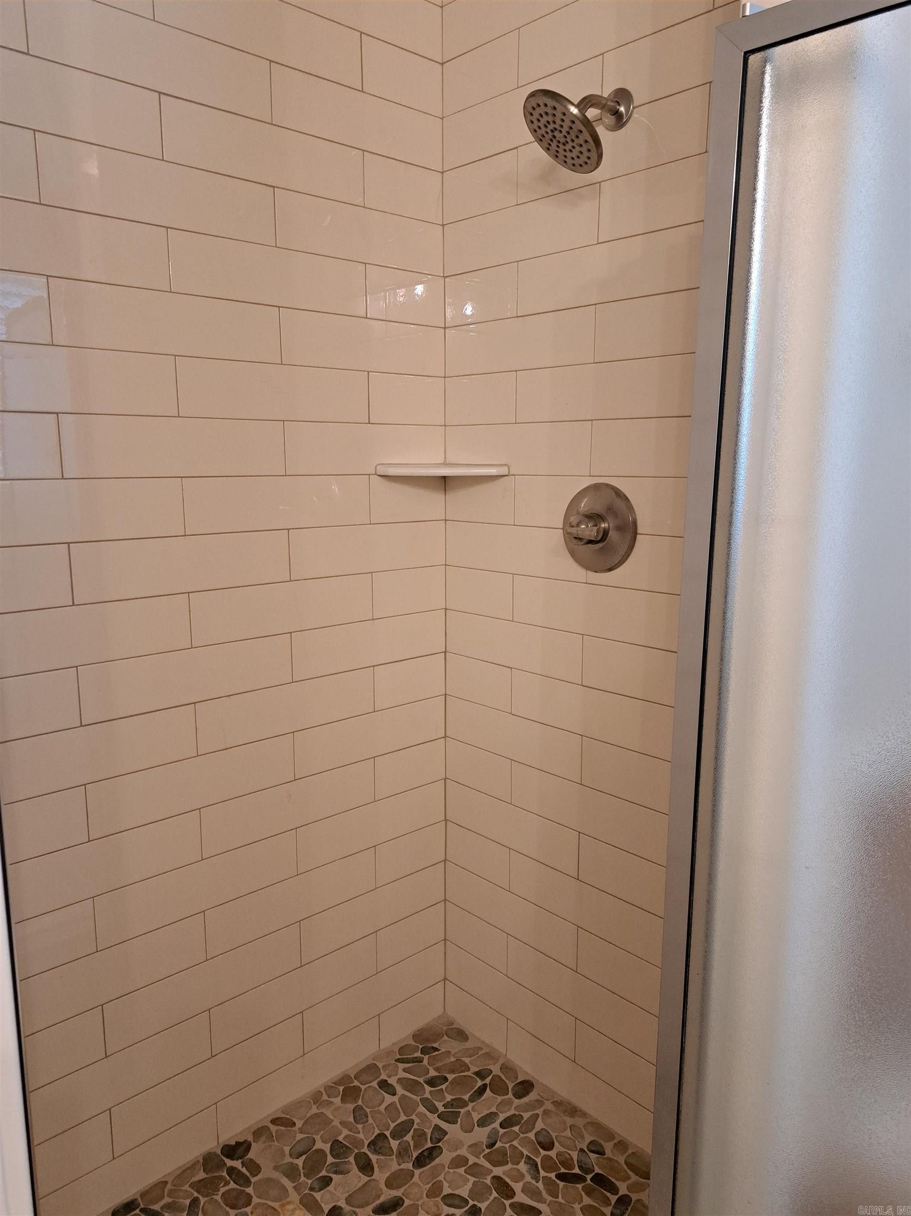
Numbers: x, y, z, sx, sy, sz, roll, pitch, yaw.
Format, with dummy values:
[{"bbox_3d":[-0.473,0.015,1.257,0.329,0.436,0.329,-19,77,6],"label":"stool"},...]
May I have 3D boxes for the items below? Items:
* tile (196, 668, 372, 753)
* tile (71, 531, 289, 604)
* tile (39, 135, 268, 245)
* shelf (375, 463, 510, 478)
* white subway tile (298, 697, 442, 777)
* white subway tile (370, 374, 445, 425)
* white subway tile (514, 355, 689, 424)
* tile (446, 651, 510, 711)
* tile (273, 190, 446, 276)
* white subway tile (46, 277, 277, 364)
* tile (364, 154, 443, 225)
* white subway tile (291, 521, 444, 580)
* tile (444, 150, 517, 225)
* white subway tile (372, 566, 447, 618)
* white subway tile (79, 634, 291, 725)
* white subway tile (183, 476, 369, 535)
[{"bbox_3d":[-0.333,0.203,1.704,0.406,0.102,0.010,-9,14,-41],"label":"tile"},{"bbox_3d":[-0.473,-0.078,1.500,0.404,0.101,0.010,-9,13,-42],"label":"tile"},{"bbox_3d":[-0.482,-0.689,1.408,0.404,0.102,0.010,-9,14,-41],"label":"tile"},{"bbox_3d":[-0.027,-0.299,1.805,0.272,0.025,0.155,0,10,2],"label":"shelf"},{"bbox_3d":[-0.178,0.281,1.851,0.406,0.101,0.010,-9,14,-42],"label":"white subway tile"},{"bbox_3d":[-0.102,-0.440,1.784,0.207,0.101,0.010,-9,13,-42],"label":"white subway tile"},{"bbox_3d":[0.265,-0.397,1.550,0.010,0.101,0.404,-9,13,-42],"label":"white subway tile"},{"bbox_3d":[0.053,0.168,1.896,0.010,0.102,0.210,-9,14,-42],"label":"tile"},{"bbox_3d":[-0.178,-0.738,1.674,0.407,0.102,0.010,-9,14,-41],"label":"tile"},{"bbox_3d":[-0.481,-0.485,1.445,0.404,0.102,0.010,-9,14,-41],"label":"white subway tile"},{"bbox_3d":[-0.103,-0.848,1.718,0.207,0.101,0.010,-9,14,-42],"label":"tile"},{"bbox_3d":[-0.178,-0.126,1.785,0.404,0.102,0.010,-9,14,-41],"label":"white subway tile"},{"bbox_3d":[0.053,-0.851,1.714,0.010,0.102,0.209,-9,14,-42],"label":"tile"},{"bbox_3d":[-0.104,-0.035,1.863,0.207,0.101,0.010,-9,14,-42],"label":"white subway tile"},{"bbox_3d":[-0.478,0.126,1.543,0.406,0.101,0.010,-9,14,-42],"label":"white subway tile"},{"bbox_3d":[-0.333,-0.204,1.631,0.404,0.102,0.010,-9,14,-41],"label":"white subway tile"}]

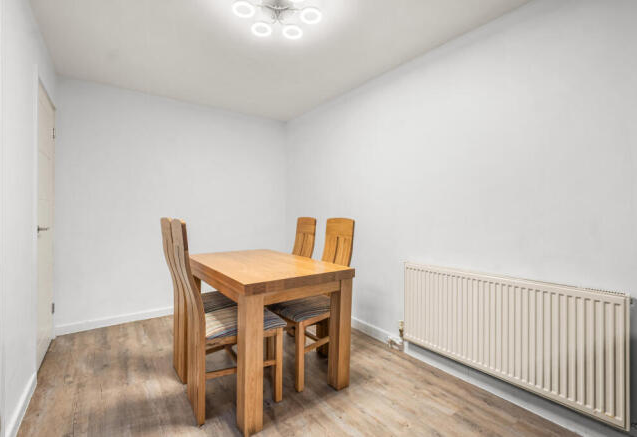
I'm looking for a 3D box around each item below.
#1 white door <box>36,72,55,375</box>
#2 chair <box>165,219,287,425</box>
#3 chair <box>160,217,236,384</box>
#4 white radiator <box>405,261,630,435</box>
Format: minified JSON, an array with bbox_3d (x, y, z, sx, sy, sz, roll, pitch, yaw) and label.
[{"bbox_3d":[-2.135,0.054,2.118,0.050,2.022,0.670,0,1,-38],"label":"white door"},{"bbox_3d":[-0.554,0.547,1.659,0.572,1.090,0.444,0,1,-38],"label":"chair"},{"bbox_3d":[-0.812,0.542,1.997,0.572,1.090,0.444,0,1,-38],"label":"chair"},{"bbox_3d":[1.059,0.643,1.690,0.100,0.586,1.143,0,1,-38],"label":"white radiator"}]

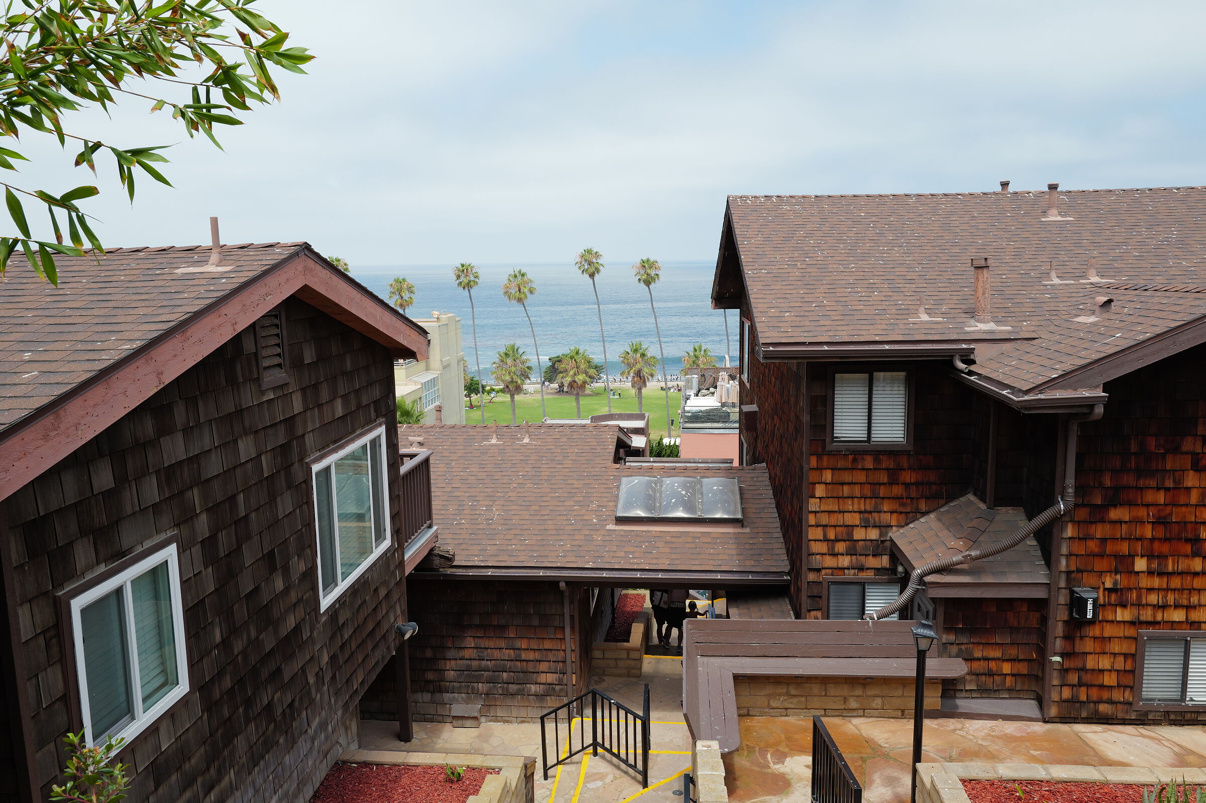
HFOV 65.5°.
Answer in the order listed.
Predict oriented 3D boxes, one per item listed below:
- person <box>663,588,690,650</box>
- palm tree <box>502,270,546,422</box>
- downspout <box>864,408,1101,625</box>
[{"bbox_3d":[1.429,3.971,18.011,0.500,1.720,0.480,0,9,5],"label":"person"},{"bbox_3d":[-10.727,-5.861,128.569,5.514,24.205,4.800,-1,9,0],"label":"palm tree"},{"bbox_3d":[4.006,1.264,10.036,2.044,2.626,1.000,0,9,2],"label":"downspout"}]

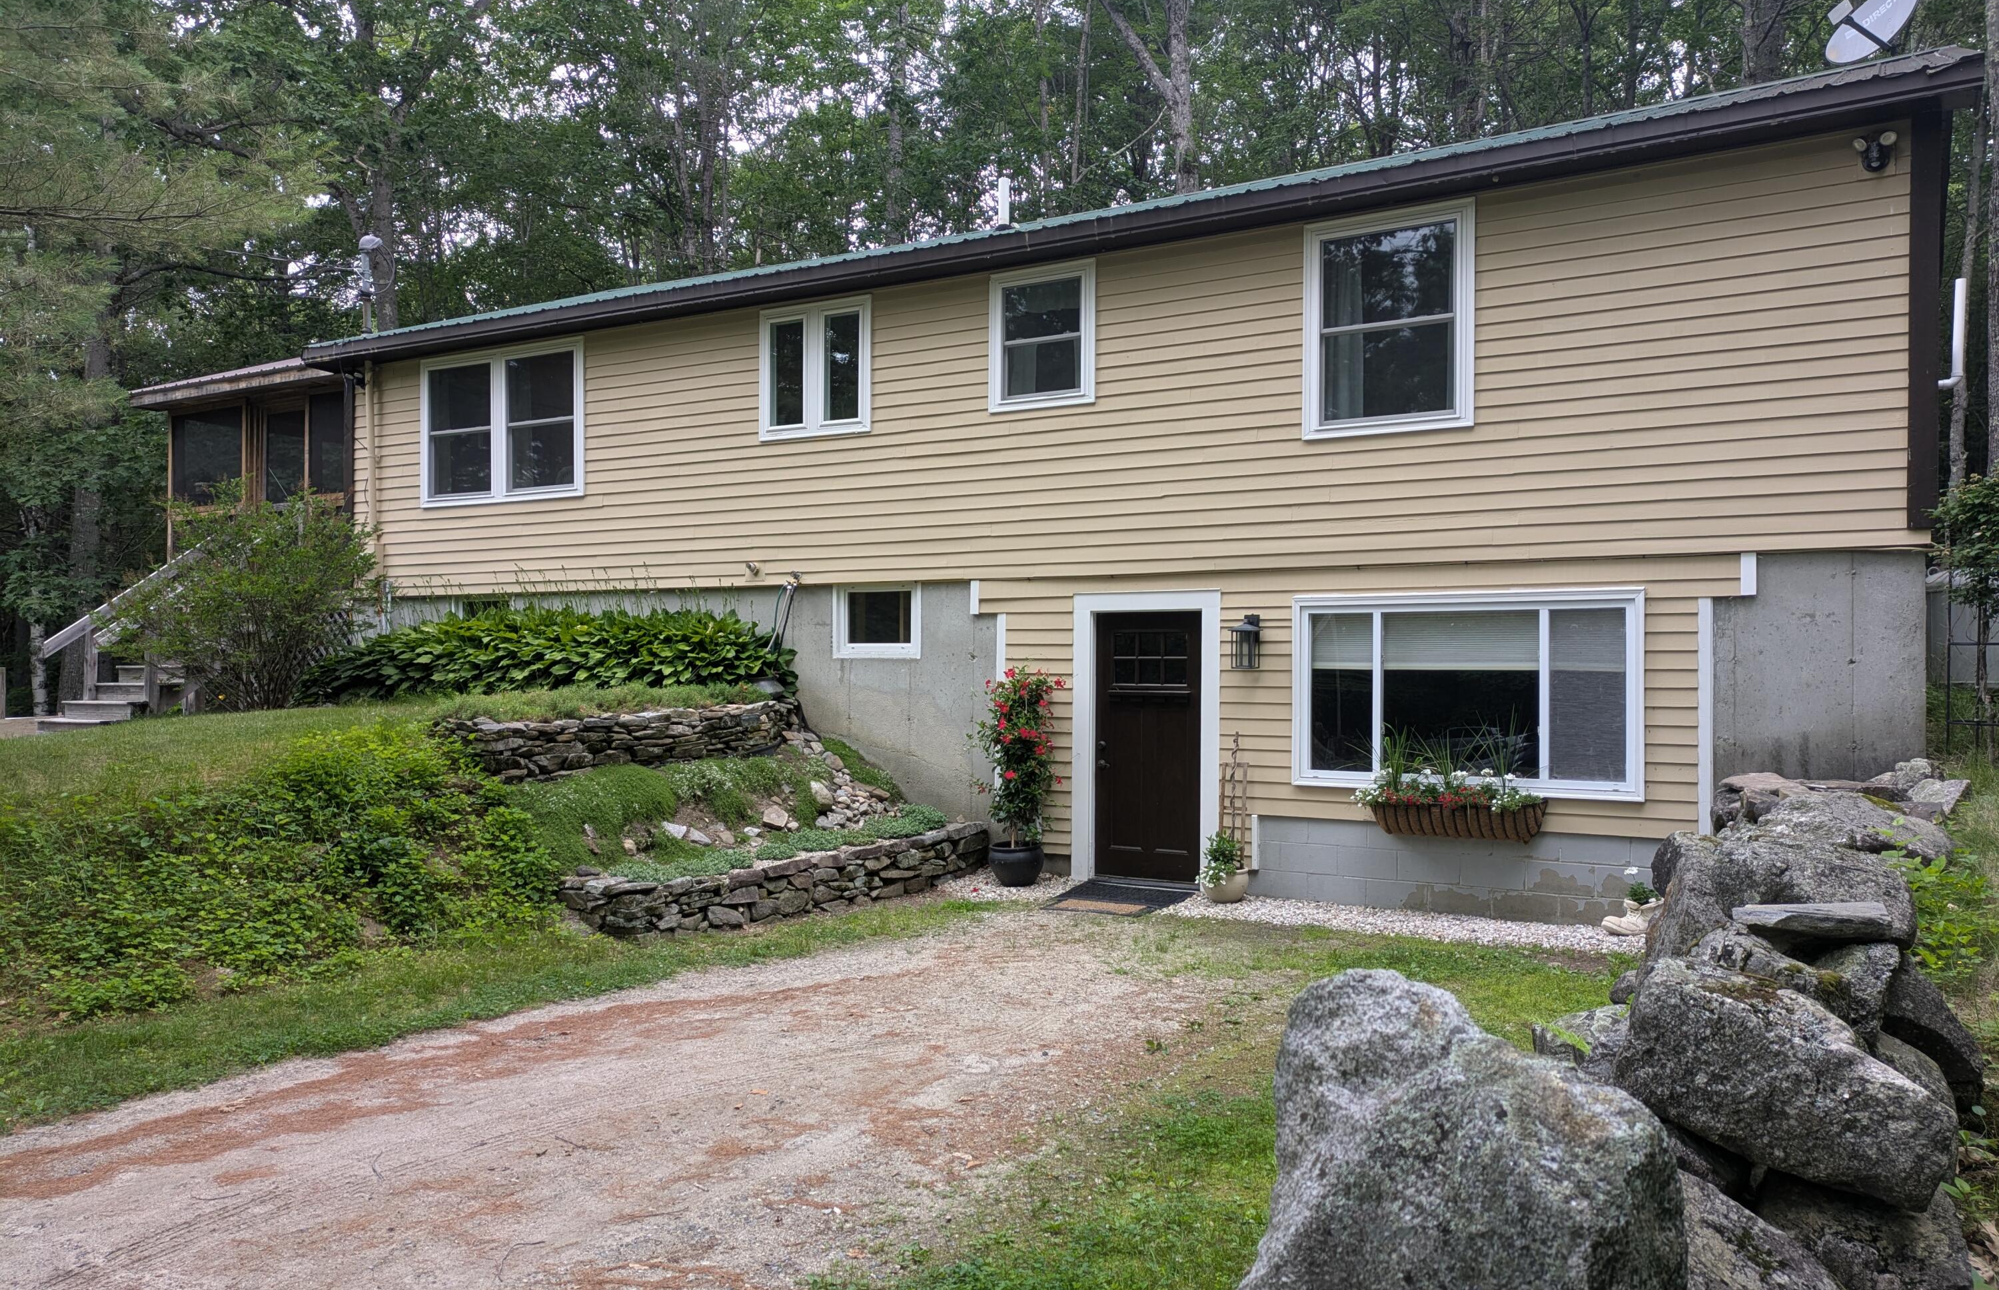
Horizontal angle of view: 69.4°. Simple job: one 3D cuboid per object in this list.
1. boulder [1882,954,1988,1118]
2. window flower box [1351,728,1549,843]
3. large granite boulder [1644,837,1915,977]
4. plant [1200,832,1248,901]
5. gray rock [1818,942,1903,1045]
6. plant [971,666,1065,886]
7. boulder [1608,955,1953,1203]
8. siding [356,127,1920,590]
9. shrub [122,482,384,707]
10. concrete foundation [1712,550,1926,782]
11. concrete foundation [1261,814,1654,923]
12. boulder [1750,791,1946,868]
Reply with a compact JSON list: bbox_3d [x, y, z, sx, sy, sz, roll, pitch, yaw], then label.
[{"bbox_3d":[2.709,1.140,4.200,0.350,0.450,0.420,0,-1,33],"label":"boulder"},{"bbox_3d":[2.902,0.890,9.347,1.220,0.740,0.380,0,-1,31],"label":"window flower box"},{"bbox_3d":[3.417,1.165,6.300,1.050,0.580,0.800,0,-1,31],"label":"large granite boulder"},{"bbox_3d":[1.560,1.532,9.980,0.350,0.510,0.350,0,-1,0],"label":"plant"},{"bbox_3d":[2.462,1.014,4.150,0.290,0.320,0.380,0,-1,31],"label":"gray rock"},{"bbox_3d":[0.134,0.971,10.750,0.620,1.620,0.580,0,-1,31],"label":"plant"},{"bbox_3d":[1.902,1.052,3.500,0.800,0.550,0.600,0,-1,28],"label":"boulder"},{"bbox_3d":[-0.795,-1.761,11.849,14.079,2.460,0.180,0,-1,31],"label":"siding"},{"bbox_3d":[-7.462,-0.464,14.300,2.300,2.200,2.200,1,-1,-28],"label":"shrub"},{"bbox_3d":[4.822,0.197,8.523,1.071,1.477,0.220,0,-1,31],"label":"concrete foundation"},{"bbox_3d":[3.036,1.502,9.551,2.766,0.604,0.200,0,-1,31],"label":"concrete foundation"},{"bbox_3d":[4.349,0.960,7.400,0.950,0.420,0.700,0,-1,31],"label":"boulder"}]

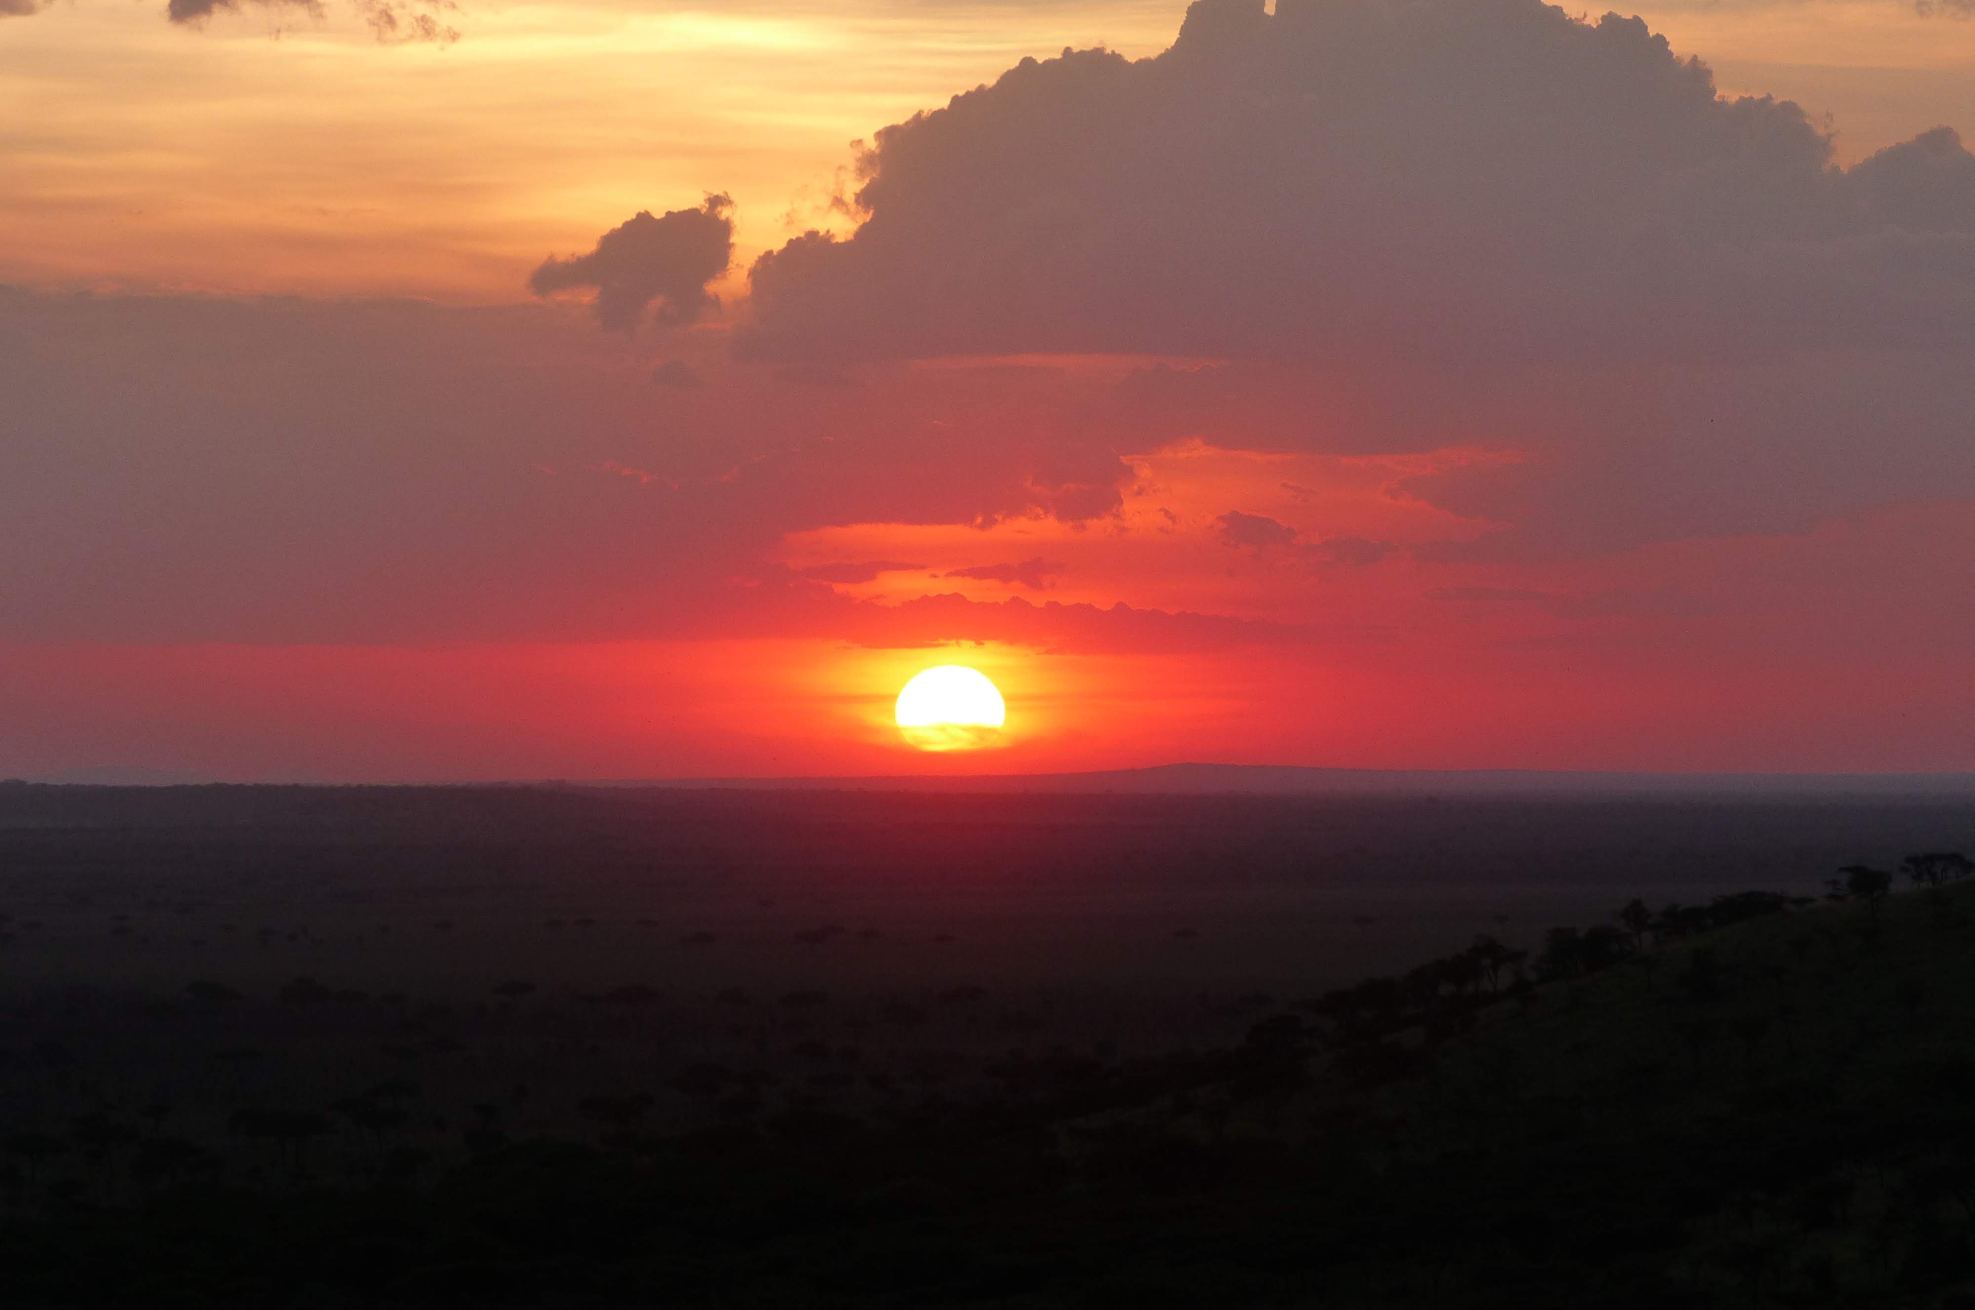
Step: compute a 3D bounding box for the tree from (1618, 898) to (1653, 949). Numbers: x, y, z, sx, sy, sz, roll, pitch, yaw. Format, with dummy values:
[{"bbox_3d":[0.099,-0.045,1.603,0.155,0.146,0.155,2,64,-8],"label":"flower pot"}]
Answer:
[{"bbox_3d":[69.565,28.883,1250.000,3.750,5.500,3.750,0,-1,0],"label":"tree"}]

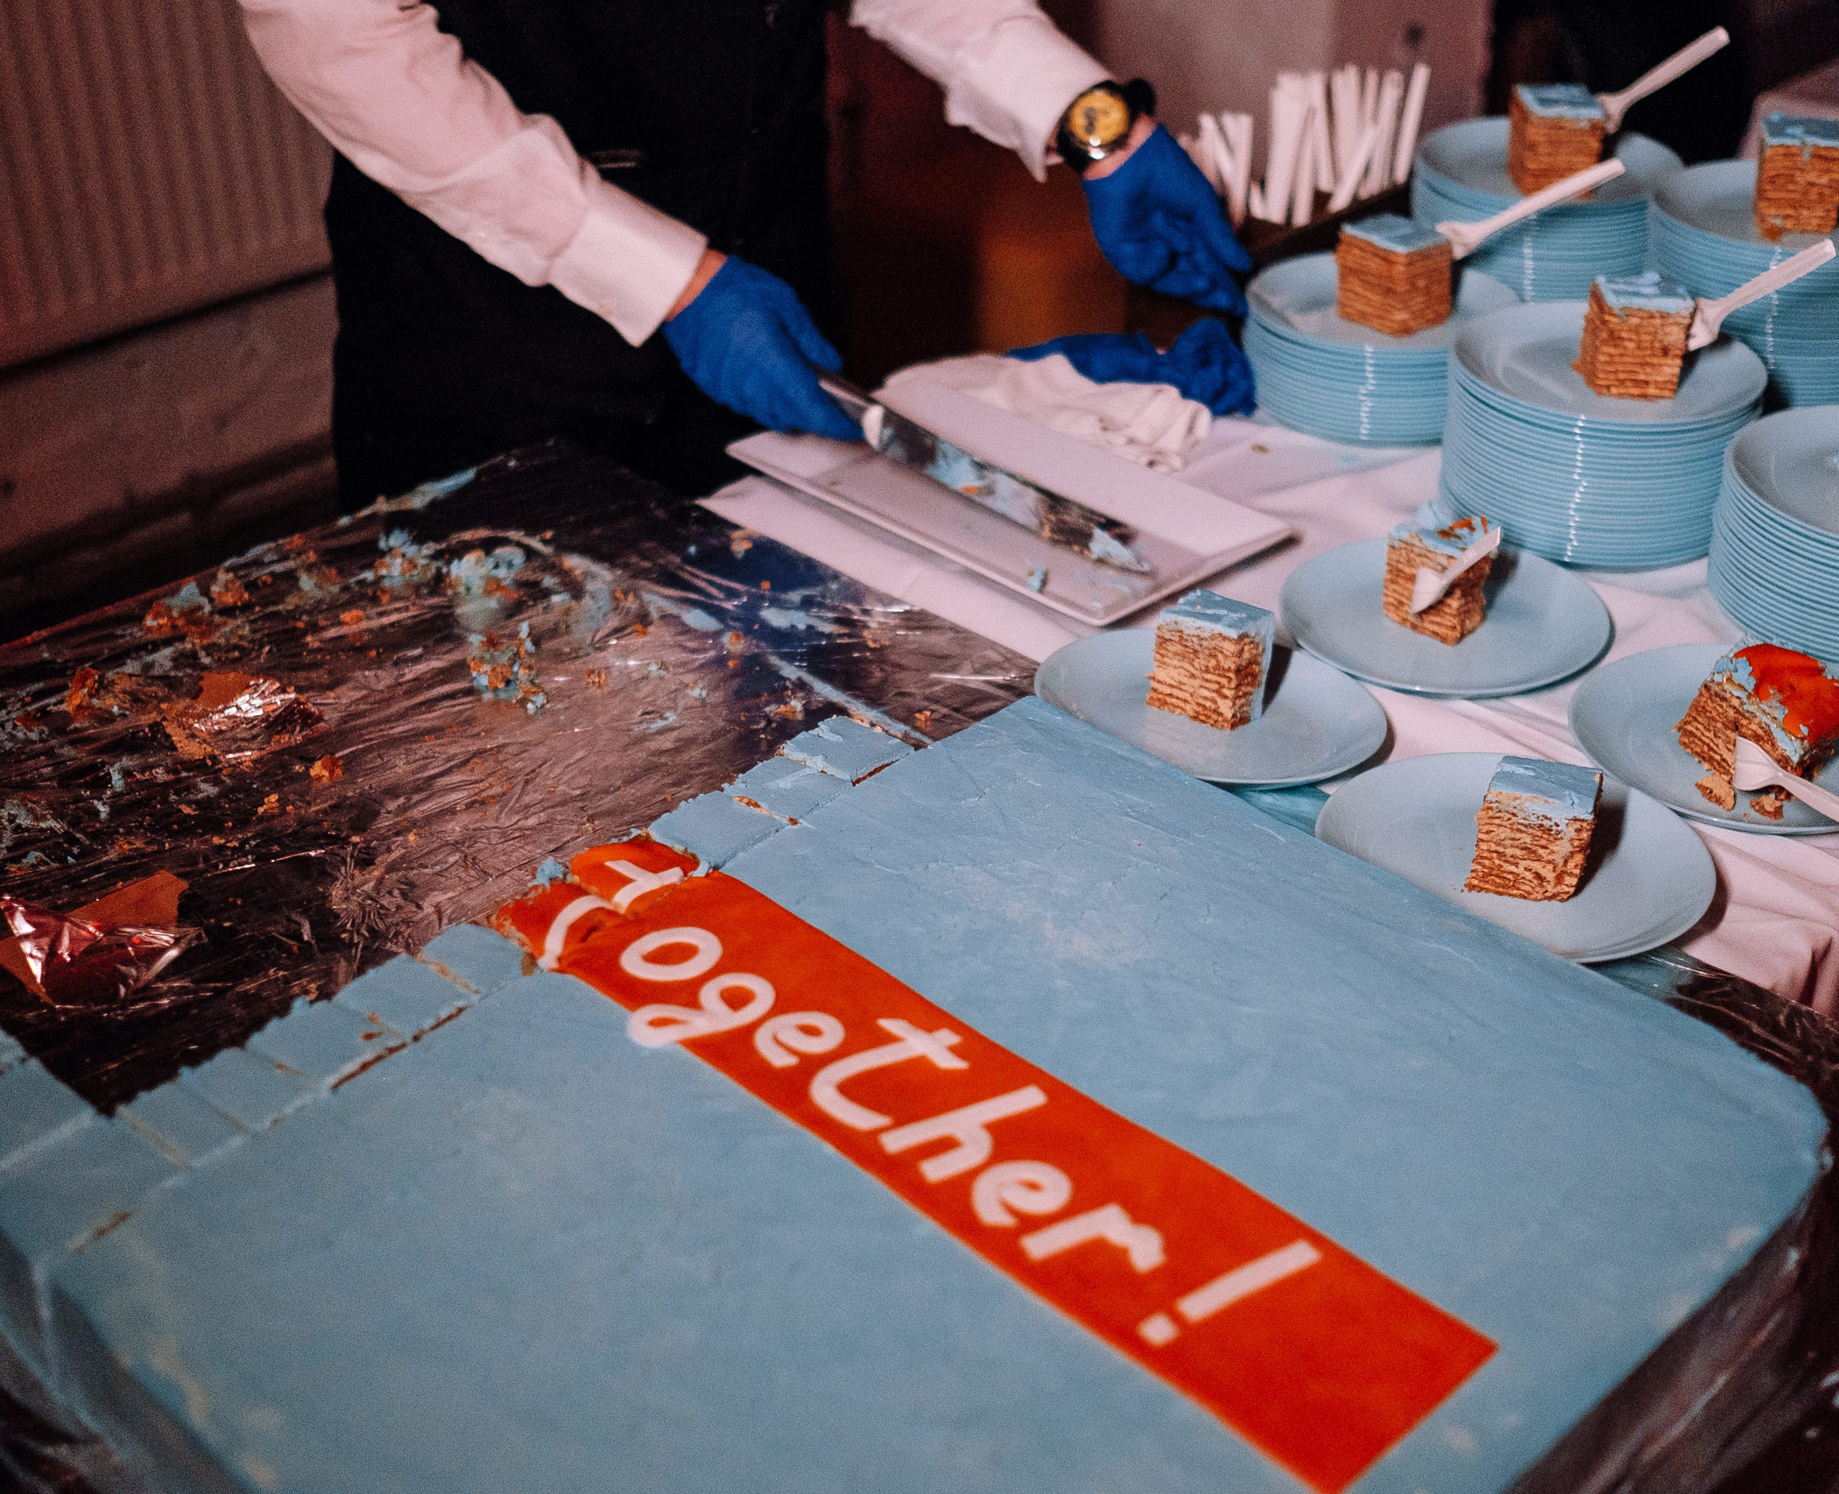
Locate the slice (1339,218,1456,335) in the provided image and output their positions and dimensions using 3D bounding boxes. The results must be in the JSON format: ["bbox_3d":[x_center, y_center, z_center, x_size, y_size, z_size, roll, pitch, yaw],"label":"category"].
[{"bbox_3d":[0.339,-0.336,1.555,0.048,0.065,0.061,-21,38,-28],"label":"slice"}]

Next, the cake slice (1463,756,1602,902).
[{"bbox_3d":[0.296,0.040,1.048,0.048,0.053,0.046,13,33,18],"label":"cake slice"}]

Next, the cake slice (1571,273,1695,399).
[{"bbox_3d":[0.436,-0.248,1.331,0.045,0.060,0.048,-1,33,-1],"label":"cake slice"}]

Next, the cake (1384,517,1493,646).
[{"bbox_3d":[0.311,-0.100,1.304,0.038,0.053,0.048,-29,42,-36],"label":"cake"}]

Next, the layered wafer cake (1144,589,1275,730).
[{"bbox_3d":[0.158,-0.046,1.183,0.050,0.057,0.041,19,29,30],"label":"layered wafer cake"}]

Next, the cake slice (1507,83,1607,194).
[{"bbox_3d":[0.443,-0.421,1.519,0.048,0.059,0.054,1,33,2],"label":"cake slice"}]

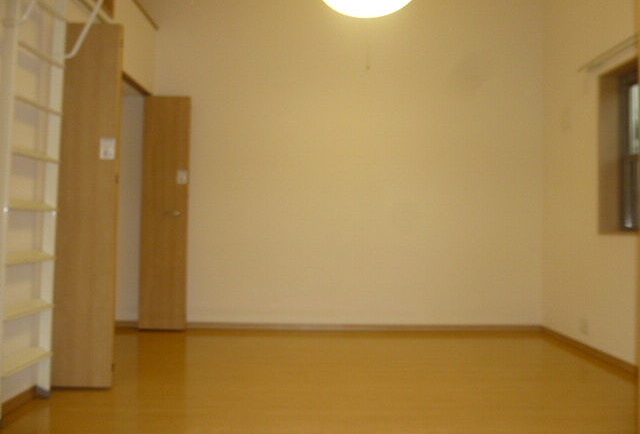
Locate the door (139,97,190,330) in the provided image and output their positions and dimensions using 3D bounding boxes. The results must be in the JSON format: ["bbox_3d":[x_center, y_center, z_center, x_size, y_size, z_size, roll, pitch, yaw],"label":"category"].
[{"bbox_3d":[-1.343,-0.031,4.040,0.405,2.020,0.050,1,-1,0],"label":"door"}]

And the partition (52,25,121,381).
[{"bbox_3d":[-1.330,-0.062,2.590,0.385,2.020,0.055,1,-1,0],"label":"partition"}]

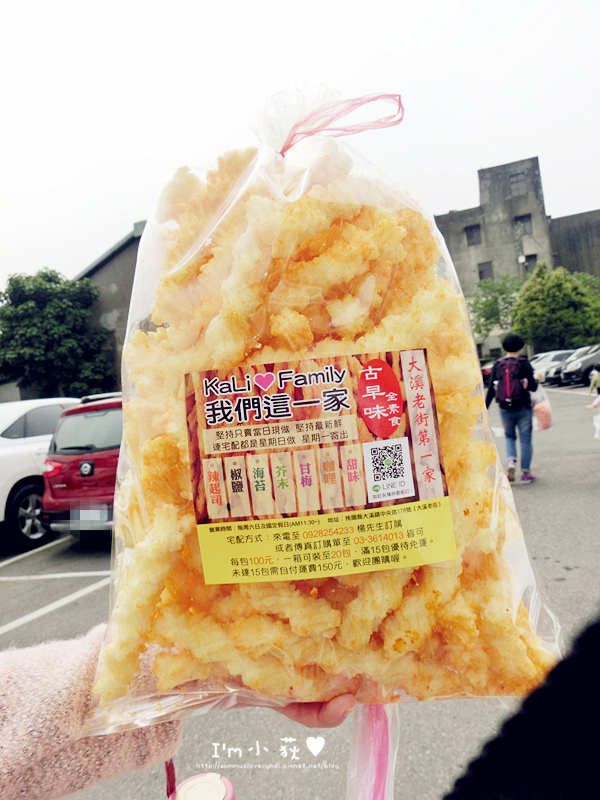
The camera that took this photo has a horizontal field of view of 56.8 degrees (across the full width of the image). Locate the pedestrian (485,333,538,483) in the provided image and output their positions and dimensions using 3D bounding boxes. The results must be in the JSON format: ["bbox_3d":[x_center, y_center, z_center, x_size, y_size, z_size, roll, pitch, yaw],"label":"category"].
[{"bbox_3d":[2.387,0.093,6.163,0.550,1.620,0.450,-6,2,25],"label":"pedestrian"}]

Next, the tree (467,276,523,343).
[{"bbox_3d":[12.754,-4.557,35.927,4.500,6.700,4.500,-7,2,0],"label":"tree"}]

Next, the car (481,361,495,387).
[{"bbox_3d":[11.197,-1.538,29.206,4.400,1.460,1.770,-7,2,-15],"label":"car"}]

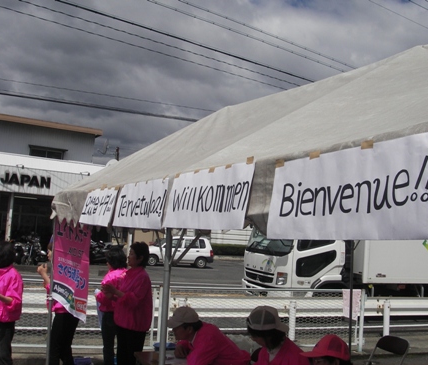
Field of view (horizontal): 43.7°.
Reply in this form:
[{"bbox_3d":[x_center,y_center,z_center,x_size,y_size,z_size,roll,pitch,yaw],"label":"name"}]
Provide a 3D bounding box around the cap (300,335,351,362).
[{"bbox_3d":[0.584,0.856,2.800,0.270,0.122,0.180,9,-6,0],"label":"cap"}]

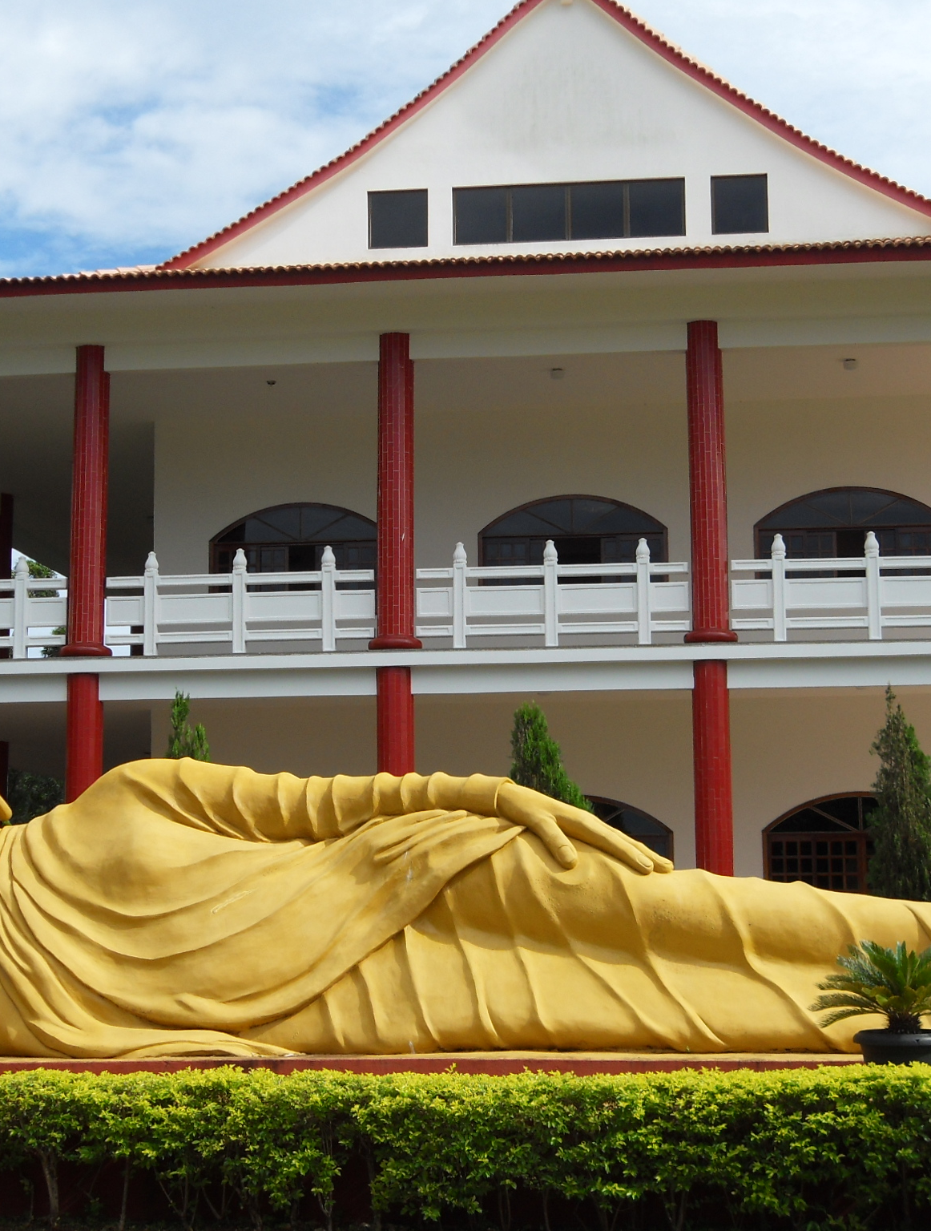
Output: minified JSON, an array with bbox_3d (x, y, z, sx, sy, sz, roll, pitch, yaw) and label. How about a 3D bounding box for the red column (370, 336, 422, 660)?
[{"bbox_3d":[-0.918,-1.651,26.721,0.660,4.189,0.660,-1,-8,6],"label":"red column"}]

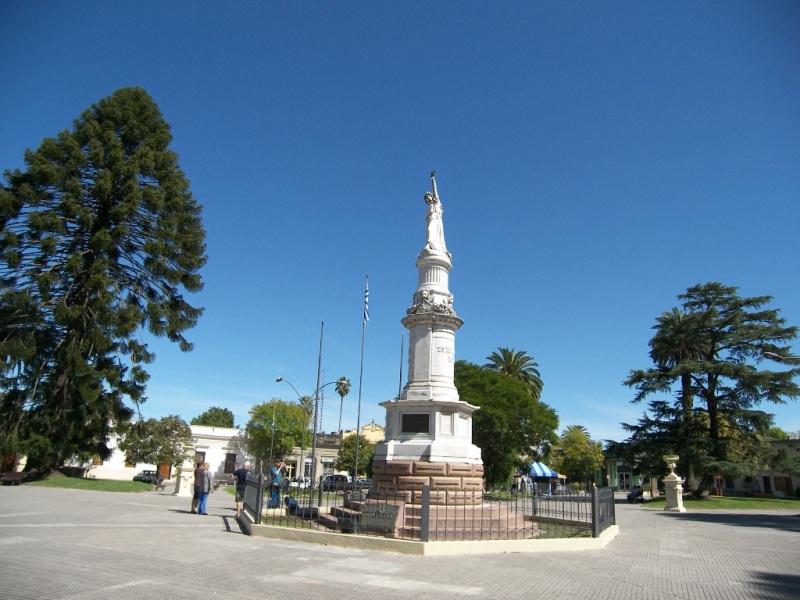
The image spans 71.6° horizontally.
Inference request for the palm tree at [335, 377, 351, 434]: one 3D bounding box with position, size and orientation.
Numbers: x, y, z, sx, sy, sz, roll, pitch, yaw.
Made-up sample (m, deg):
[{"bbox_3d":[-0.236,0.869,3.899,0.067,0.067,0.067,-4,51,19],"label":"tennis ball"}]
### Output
[{"bbox_3d":[-10.579,22.374,97.673,2.900,17.800,2.900,2,-17,0],"label":"palm tree"}]

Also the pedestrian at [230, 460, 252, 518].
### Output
[{"bbox_3d":[-5.138,6.197,18.185,0.580,1.730,0.450,-4,-18,19],"label":"pedestrian"}]

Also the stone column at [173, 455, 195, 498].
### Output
[{"bbox_3d":[-11.345,9.044,29.338,0.900,2.650,0.900,17,-23,-41],"label":"stone column"}]

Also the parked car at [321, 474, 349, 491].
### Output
[{"bbox_3d":[-5.572,15.809,47.919,1.750,1.650,4.400,-8,-20,29],"label":"parked car"}]

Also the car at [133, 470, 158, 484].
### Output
[{"bbox_3d":[-24.089,17.020,53.130,1.660,1.450,4.000,-3,-18,15],"label":"car"}]

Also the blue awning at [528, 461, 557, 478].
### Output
[{"bbox_3d":[11.695,13.766,45.050,2.400,1.400,2.300,2,-17,0],"label":"blue awning"}]

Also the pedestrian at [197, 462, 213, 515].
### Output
[{"bbox_3d":[-6.614,6.394,18.843,0.500,1.660,0.360,-13,-23,40],"label":"pedestrian"}]

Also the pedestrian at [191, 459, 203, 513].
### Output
[{"bbox_3d":[-7.018,6.521,19.323,0.380,1.680,0.500,12,-20,-30],"label":"pedestrian"}]

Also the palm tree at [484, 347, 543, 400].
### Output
[{"bbox_3d":[11.430,11.975,57.126,6.300,14.800,6.300,2,-17,0],"label":"palm tree"}]

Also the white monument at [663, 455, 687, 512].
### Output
[{"bbox_3d":[14.152,9.495,28.702,0.900,2.750,0.900,-15,-24,42],"label":"white monument"}]

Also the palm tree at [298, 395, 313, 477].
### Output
[{"bbox_3d":[-15.723,22.442,91.320,2.800,13.600,2.800,2,-17,0],"label":"palm tree"}]

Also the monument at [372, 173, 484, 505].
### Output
[{"bbox_3d":[1.048,0.741,18.359,3.300,11.200,3.300,-1,-18,10],"label":"monument"}]

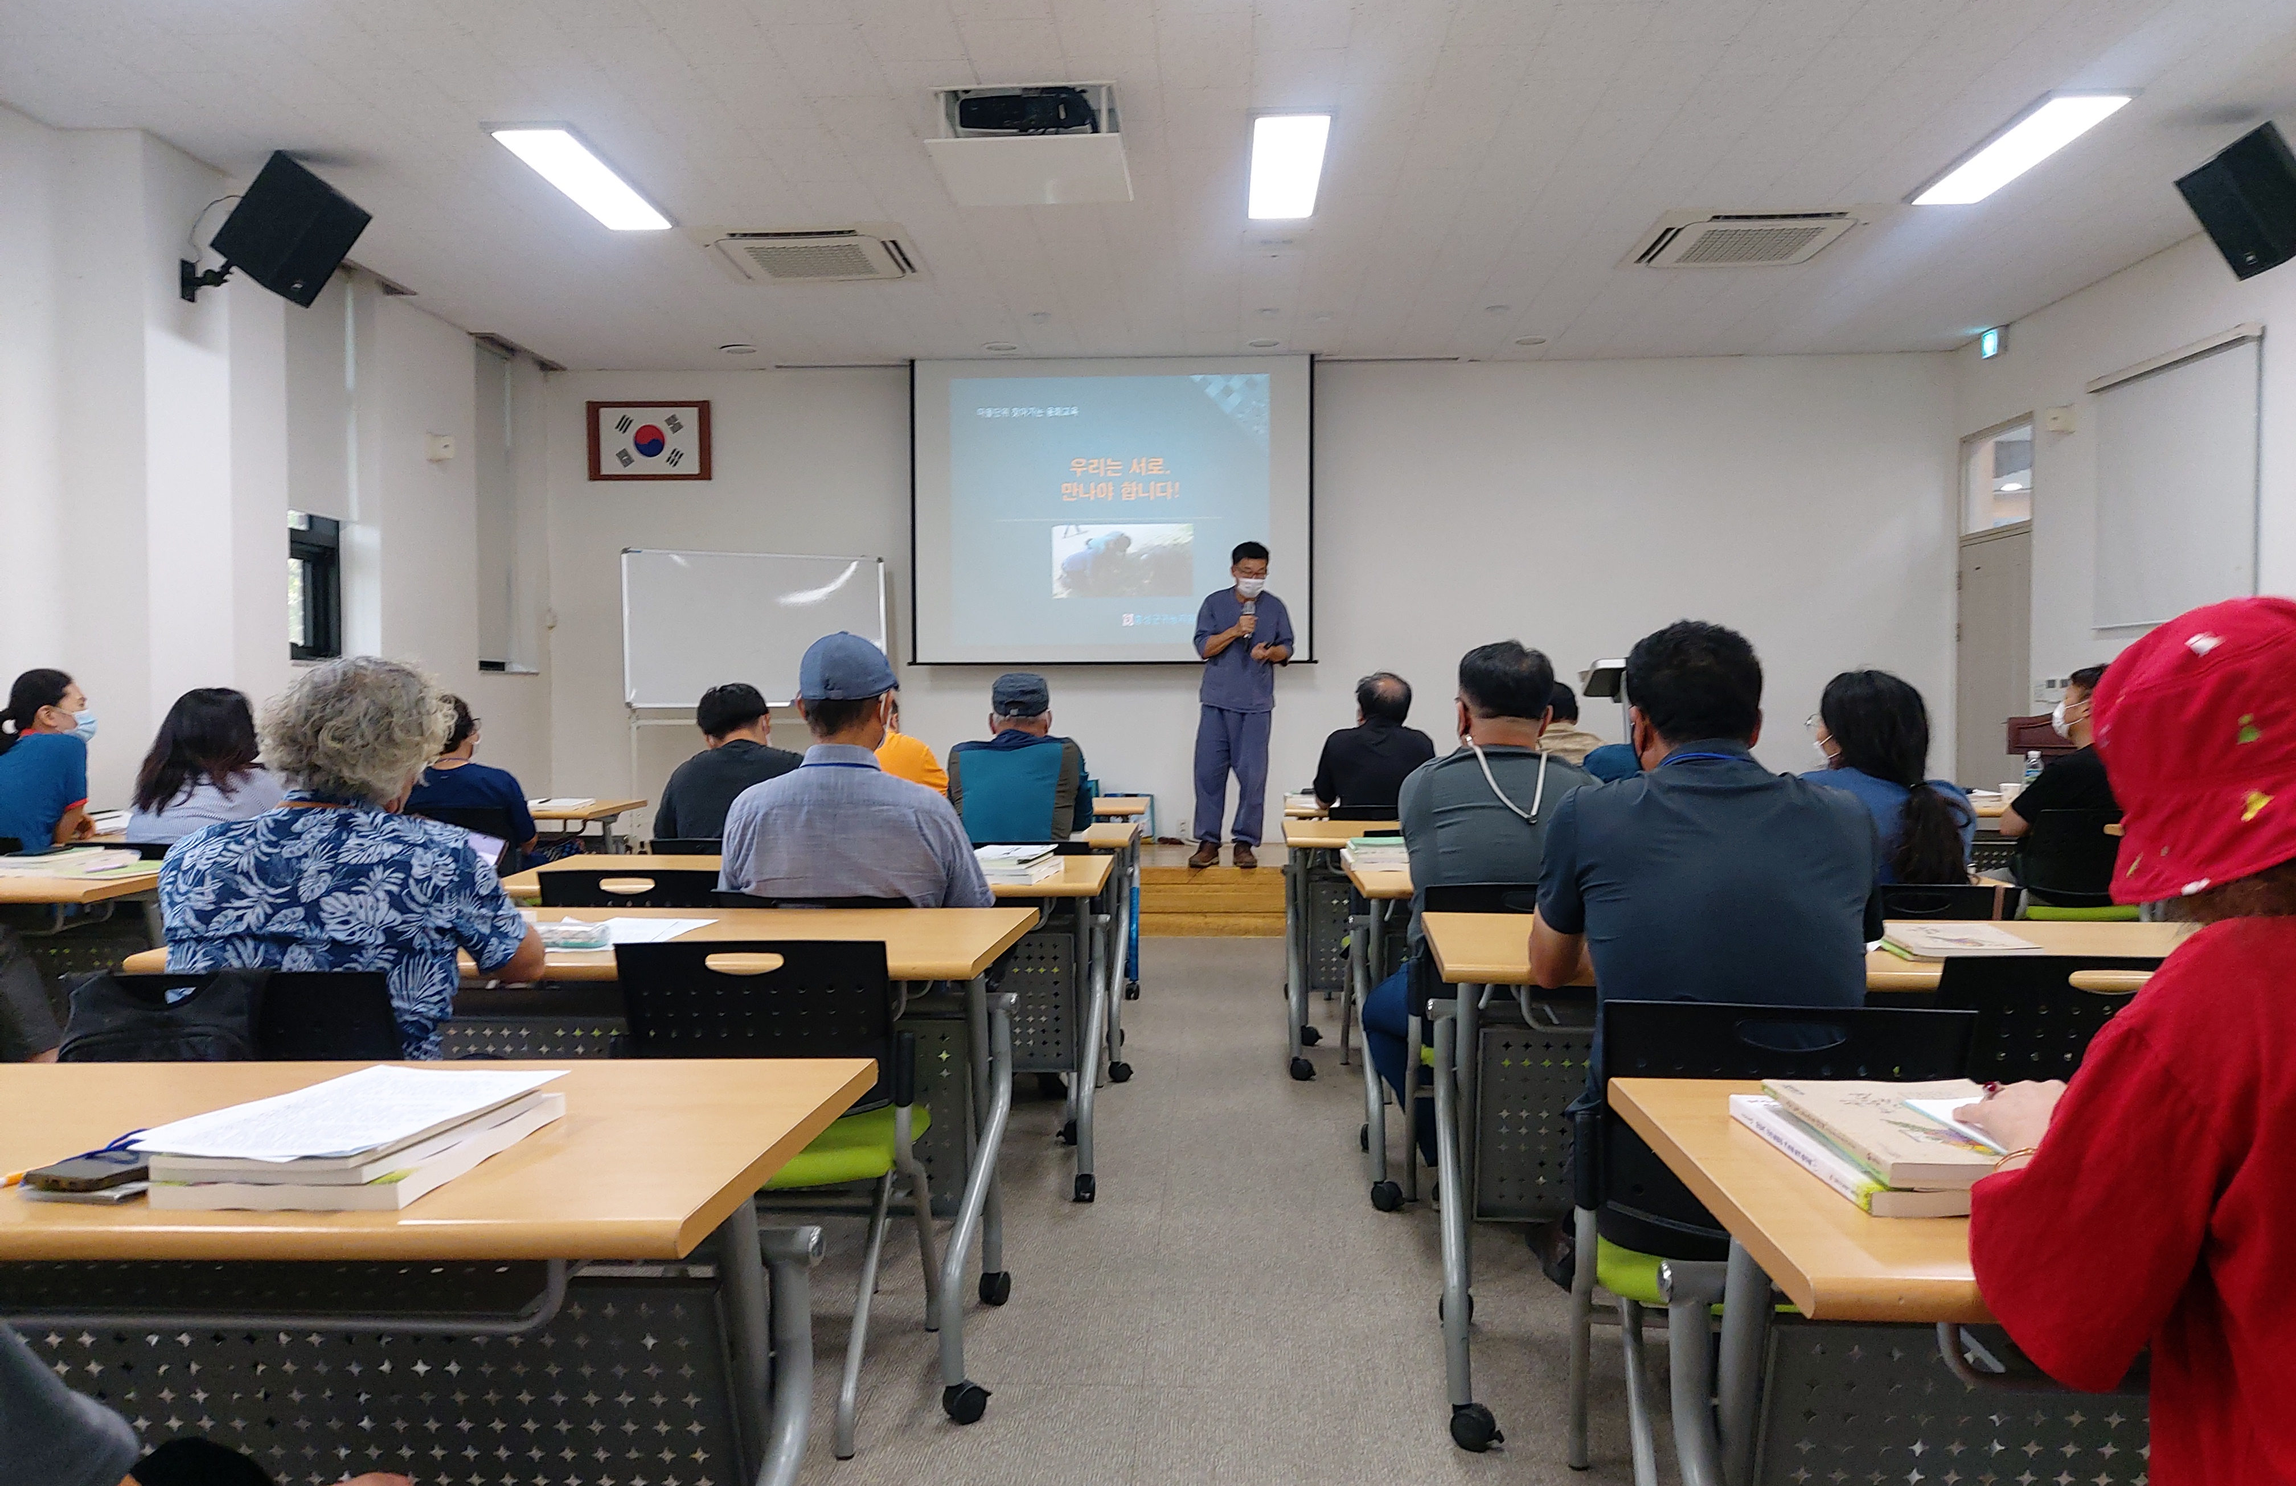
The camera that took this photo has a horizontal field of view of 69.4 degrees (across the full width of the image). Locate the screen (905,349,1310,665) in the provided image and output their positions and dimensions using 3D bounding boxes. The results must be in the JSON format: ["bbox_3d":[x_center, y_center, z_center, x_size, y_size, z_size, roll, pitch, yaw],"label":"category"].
[{"bbox_3d":[-0.215,-1.395,9.950,2.430,1.840,0.050,0,1,2],"label":"screen"}]

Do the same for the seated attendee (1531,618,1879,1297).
[{"bbox_3d":[0.720,0.460,2.313,0.490,1.243,0.820,0,1,3],"label":"seated attendee"}]

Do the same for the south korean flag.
[{"bbox_3d":[-3.086,-1.881,10.299,0.730,0.480,0.040,0,1,3],"label":"south korean flag"}]

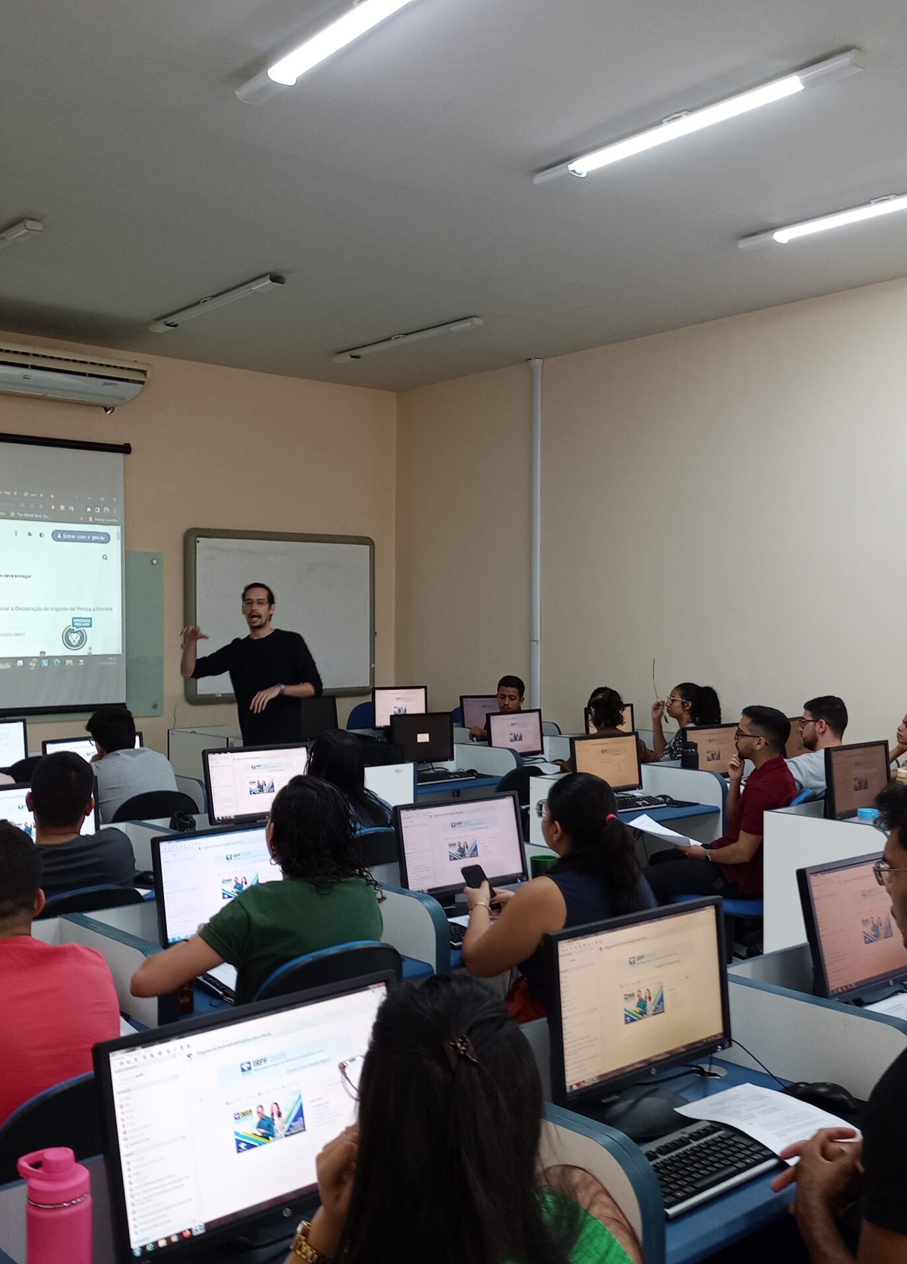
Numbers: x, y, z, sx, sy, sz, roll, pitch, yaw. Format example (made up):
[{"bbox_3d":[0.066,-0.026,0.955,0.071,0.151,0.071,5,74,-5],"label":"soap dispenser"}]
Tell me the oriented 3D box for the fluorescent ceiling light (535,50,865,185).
[{"bbox_3d":[0.804,-1.788,4.833,0.095,0.062,1.490,0,0,-37],"label":"fluorescent ceiling light"}]

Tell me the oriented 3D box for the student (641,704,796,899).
[{"bbox_3d":[1.170,0.950,5.980,0.520,1.270,0.820,0,0,-45],"label":"student"}]

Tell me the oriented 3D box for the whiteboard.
[{"bbox_3d":[-1.236,-0.106,10.178,1.745,1.260,0.060,-1,1,-44],"label":"whiteboard"}]

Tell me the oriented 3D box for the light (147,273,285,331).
[{"bbox_3d":[-1.407,-1.905,7.953,0.090,0.060,1.530,0,1,-37],"label":"light"}]

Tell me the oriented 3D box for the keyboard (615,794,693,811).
[{"bbox_3d":[0.704,0.751,5.814,0.450,0.030,0.160,-1,1,-44],"label":"keyboard"}]

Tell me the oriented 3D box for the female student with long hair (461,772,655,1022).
[{"bbox_3d":[0.125,0.948,3.456,0.800,1.220,0.500,1,0,40],"label":"female student with long hair"}]

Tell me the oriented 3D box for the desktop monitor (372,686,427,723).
[{"bbox_3d":[-0.346,0.524,8.705,0.443,0.345,0.180,-1,1,-44],"label":"desktop monitor"}]

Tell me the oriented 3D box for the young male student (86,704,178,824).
[{"bbox_3d":[-1.394,0.916,5.675,0.500,1.250,0.800,0,1,-39],"label":"young male student"}]

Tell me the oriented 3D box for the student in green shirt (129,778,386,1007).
[{"bbox_3d":[-0.452,0.943,3.166,0.560,1.230,0.780,0,1,-39],"label":"student in green shirt"}]

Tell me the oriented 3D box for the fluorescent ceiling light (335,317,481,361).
[{"bbox_3d":[-0.332,-1.913,8.930,0.090,0.060,1.530,0,1,-39],"label":"fluorescent ceiling light"}]

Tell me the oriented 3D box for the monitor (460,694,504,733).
[{"bbox_3d":[0.245,0.644,9.900,0.475,0.360,0.200,0,0,-43],"label":"monitor"}]

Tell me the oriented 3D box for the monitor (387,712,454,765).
[{"bbox_3d":[-0.175,0.611,7.395,0.450,0.325,0.165,0,1,-44],"label":"monitor"}]

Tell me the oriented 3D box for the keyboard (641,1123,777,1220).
[{"bbox_3d":[0.407,0.811,2.126,0.450,0.030,0.160,-1,1,-44],"label":"keyboard"}]

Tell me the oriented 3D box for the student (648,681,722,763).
[{"bbox_3d":[1.351,0.906,8.066,0.750,1.230,0.520,0,0,32],"label":"student"}]

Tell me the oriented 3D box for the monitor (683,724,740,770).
[{"bbox_3d":[1.375,0.670,7.200,0.475,0.360,0.200,0,0,-43],"label":"monitor"}]

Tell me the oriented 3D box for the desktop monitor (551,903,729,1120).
[{"bbox_3d":[0.340,0.672,2.400,0.475,0.360,0.200,0,0,-43],"label":"desktop monitor"}]

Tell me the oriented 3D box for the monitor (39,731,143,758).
[{"bbox_3d":[-1.597,0.645,6.100,0.475,0.360,0.200,0,0,-43],"label":"monitor"}]

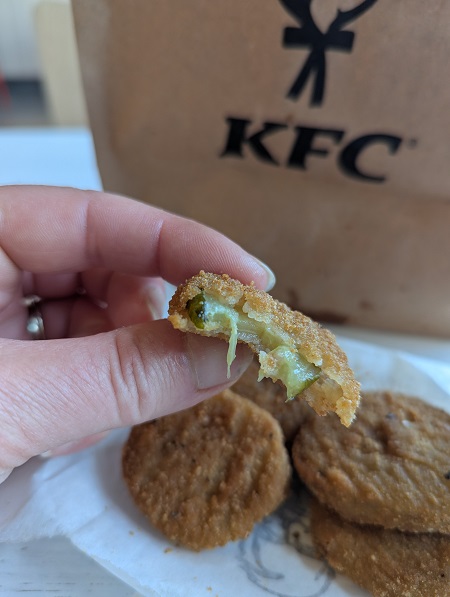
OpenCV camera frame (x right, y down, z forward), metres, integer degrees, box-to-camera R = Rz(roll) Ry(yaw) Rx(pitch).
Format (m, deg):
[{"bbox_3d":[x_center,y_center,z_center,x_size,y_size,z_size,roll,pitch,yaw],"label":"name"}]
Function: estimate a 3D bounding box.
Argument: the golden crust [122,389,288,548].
[{"bbox_3d":[-0.006,0.050,0.130,0.052,0.011,0.052,0,39,0],"label":"golden crust"}]

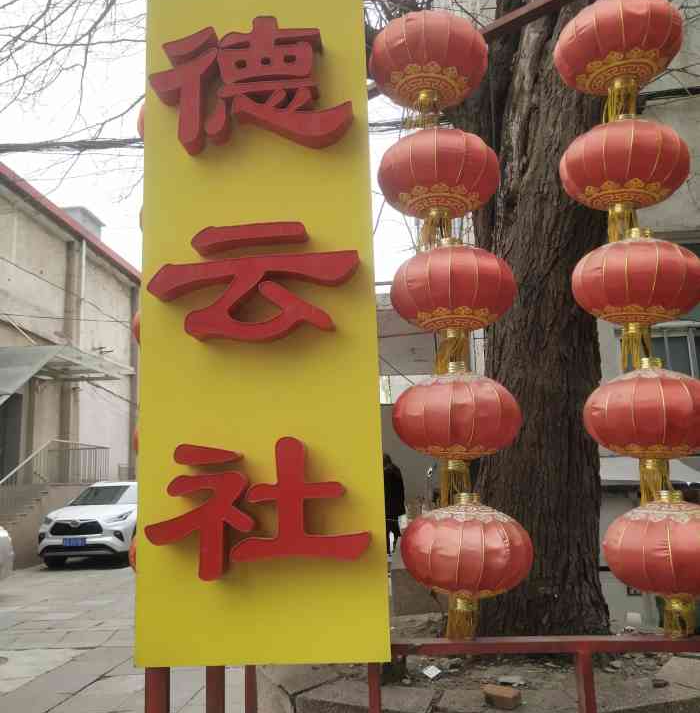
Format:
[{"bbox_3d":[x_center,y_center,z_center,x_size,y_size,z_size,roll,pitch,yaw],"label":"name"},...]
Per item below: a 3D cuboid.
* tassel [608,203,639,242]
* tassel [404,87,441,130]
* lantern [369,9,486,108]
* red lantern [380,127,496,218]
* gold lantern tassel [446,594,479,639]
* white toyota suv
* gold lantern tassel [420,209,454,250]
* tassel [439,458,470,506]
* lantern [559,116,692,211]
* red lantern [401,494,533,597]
[{"bbox_3d":[1.211,-0.589,3.580,0.130,0.170,0.130,-2,-10,0],"label":"tassel"},{"bbox_3d":[0.333,-1.133,3.710,0.145,0.170,0.140,-2,-10,0],"label":"tassel"},{"bbox_3d":[0.369,-1.384,3.780,0.550,0.400,0.550,-2,-10,0],"label":"lantern"},{"bbox_3d":[0.350,-0.726,3.200,0.475,0.350,0.475,-2,-10,0],"label":"red lantern"},{"bbox_3d":[0.401,0.929,2.880,0.113,0.168,0.113,-2,-10,0],"label":"gold lantern tassel"},{"bbox_3d":[-5.090,3.677,18.150,1.930,1.730,4.950,-3,-10,6],"label":"white toyota suv"},{"bbox_3d":[0.391,-0.567,3.610,0.145,0.170,0.140,-2,-10,0],"label":"gold lantern tassel"},{"bbox_3d":[0.384,0.459,2.970,0.113,0.173,0.113,-2,-10,0],"label":"tassel"},{"bbox_3d":[1.237,-0.857,3.630,0.550,0.400,0.550,-2,-10,0],"label":"lantern"},{"bbox_3d":[0.421,0.682,2.920,0.477,0.360,0.477,-2,-10,0],"label":"red lantern"}]

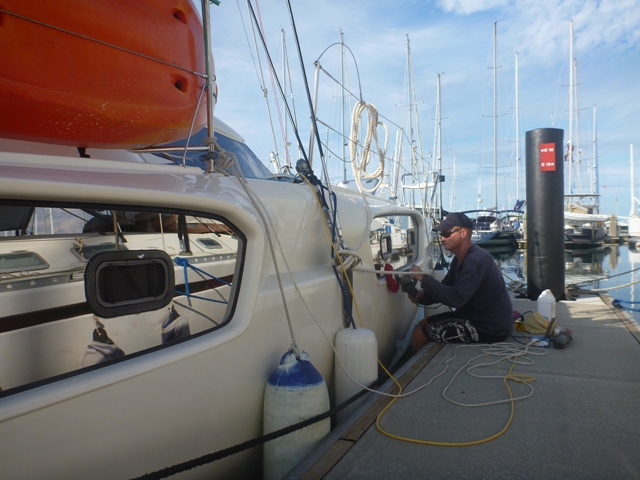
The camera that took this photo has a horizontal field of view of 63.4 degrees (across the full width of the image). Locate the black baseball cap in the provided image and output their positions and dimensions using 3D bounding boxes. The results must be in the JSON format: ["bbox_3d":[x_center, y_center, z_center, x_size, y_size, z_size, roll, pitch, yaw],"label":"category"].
[{"bbox_3d":[0.909,-0.120,3.550,0.270,0.135,0.180,-1,0,13],"label":"black baseball cap"}]

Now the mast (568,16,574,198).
[{"bbox_3d":[18.666,-9.705,38.500,0.220,13.535,0.220,-1,1,24],"label":"mast"}]

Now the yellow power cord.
[{"bbox_3d":[0.595,0.160,2.820,1.150,1.070,2.100,-1,1,24],"label":"yellow power cord"}]

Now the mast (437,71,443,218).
[{"bbox_3d":[9.233,-7.302,40.000,0.220,11.281,0.220,-1,1,24],"label":"mast"}]

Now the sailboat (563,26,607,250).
[{"bbox_3d":[18.435,-7.932,37.500,4.000,16.800,12.000,-1,1,24],"label":"sailboat"}]

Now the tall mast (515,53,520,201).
[{"bbox_3d":[14.878,-8.400,39.000,0.220,11.752,0.220,-1,1,24],"label":"tall mast"}]

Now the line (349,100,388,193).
[{"bbox_3d":[0.330,-0.650,3.600,0.280,0.640,0.180,-1,0,6],"label":"line"}]

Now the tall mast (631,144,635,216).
[{"bbox_3d":[25.353,-4.827,42.000,0.220,5.841,0.220,-1,1,24],"label":"tall mast"}]

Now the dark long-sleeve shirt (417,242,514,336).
[{"bbox_3d":[0.985,0.331,3.530,0.590,0.580,0.480,-1,0,13],"label":"dark long-sleeve shirt"}]

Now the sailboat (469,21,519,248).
[{"bbox_3d":[12.735,-8.037,38.000,3.900,17.000,12.000,-1,1,24],"label":"sailboat"}]

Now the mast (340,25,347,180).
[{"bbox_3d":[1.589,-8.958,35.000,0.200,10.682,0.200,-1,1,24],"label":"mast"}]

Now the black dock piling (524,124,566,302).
[{"bbox_3d":[2.456,-0.273,5.650,0.410,1.900,0.410,-1,1,24],"label":"black dock piling"}]

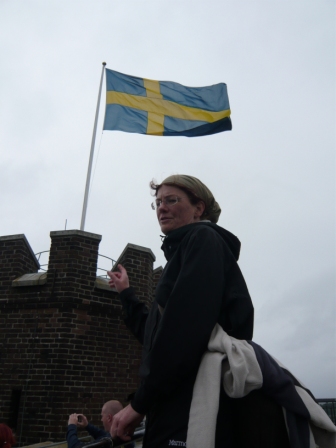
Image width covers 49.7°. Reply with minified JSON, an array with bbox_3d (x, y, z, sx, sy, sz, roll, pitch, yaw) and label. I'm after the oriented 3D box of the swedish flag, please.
[{"bbox_3d":[-0.074,-4.623,13.742,4.800,3.300,0.550,2,-26,-3],"label":"swedish flag"}]

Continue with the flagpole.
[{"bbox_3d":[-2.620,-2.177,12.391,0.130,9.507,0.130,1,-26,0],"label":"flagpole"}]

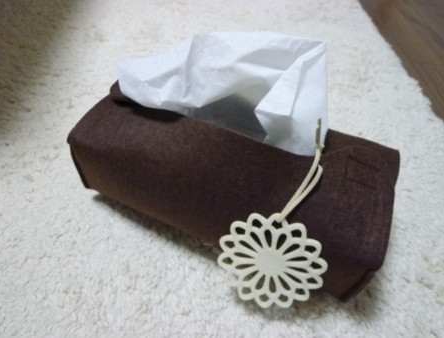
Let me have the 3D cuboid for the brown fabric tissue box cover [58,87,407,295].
[{"bbox_3d":[0.009,0.003,0.295,0.250,0.068,0.111,21,53,12],"label":"brown fabric tissue box cover"}]

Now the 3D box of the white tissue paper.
[{"bbox_3d":[0.003,-0.070,0.261,0.178,0.078,0.058,21,53,12],"label":"white tissue paper"}]

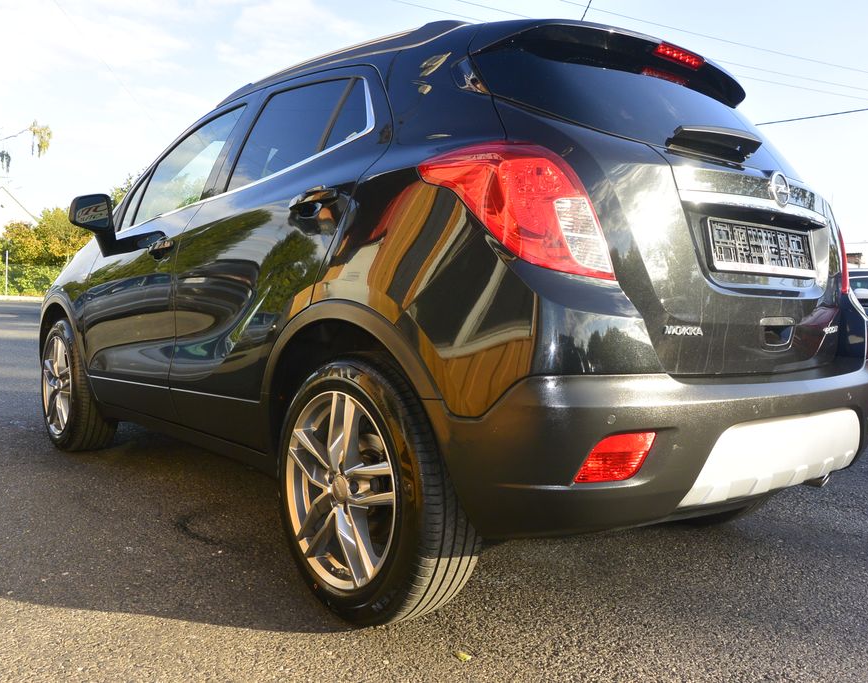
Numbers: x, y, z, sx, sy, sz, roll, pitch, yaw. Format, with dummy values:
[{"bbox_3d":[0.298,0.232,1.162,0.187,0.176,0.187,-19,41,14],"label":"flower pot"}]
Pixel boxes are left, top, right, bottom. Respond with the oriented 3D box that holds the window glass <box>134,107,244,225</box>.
[{"bbox_3d":[-0.965,-0.660,2.964,0.040,0.400,0.820,20,-9,-40],"label":"window glass"}]

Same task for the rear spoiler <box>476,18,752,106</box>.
[{"bbox_3d":[0.606,-0.796,2.251,1.160,0.150,0.320,-1,4,-40],"label":"rear spoiler"}]

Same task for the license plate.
[{"bbox_3d":[0.857,-0.233,1.971,0.530,0.130,0.030,-1,-6,-40],"label":"license plate"}]

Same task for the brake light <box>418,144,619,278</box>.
[{"bbox_3d":[0.170,-0.284,1.697,0.280,0.310,0.450,-1,4,-40],"label":"brake light"}]

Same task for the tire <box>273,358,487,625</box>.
[{"bbox_3d":[-0.168,0.366,2.025,0.222,0.685,0.685,-1,4,-40],"label":"tire"}]

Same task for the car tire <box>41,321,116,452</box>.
[{"bbox_3d":[-1.830,0.214,3.960,0.222,0.685,0.685,-1,4,-40],"label":"car tire"}]

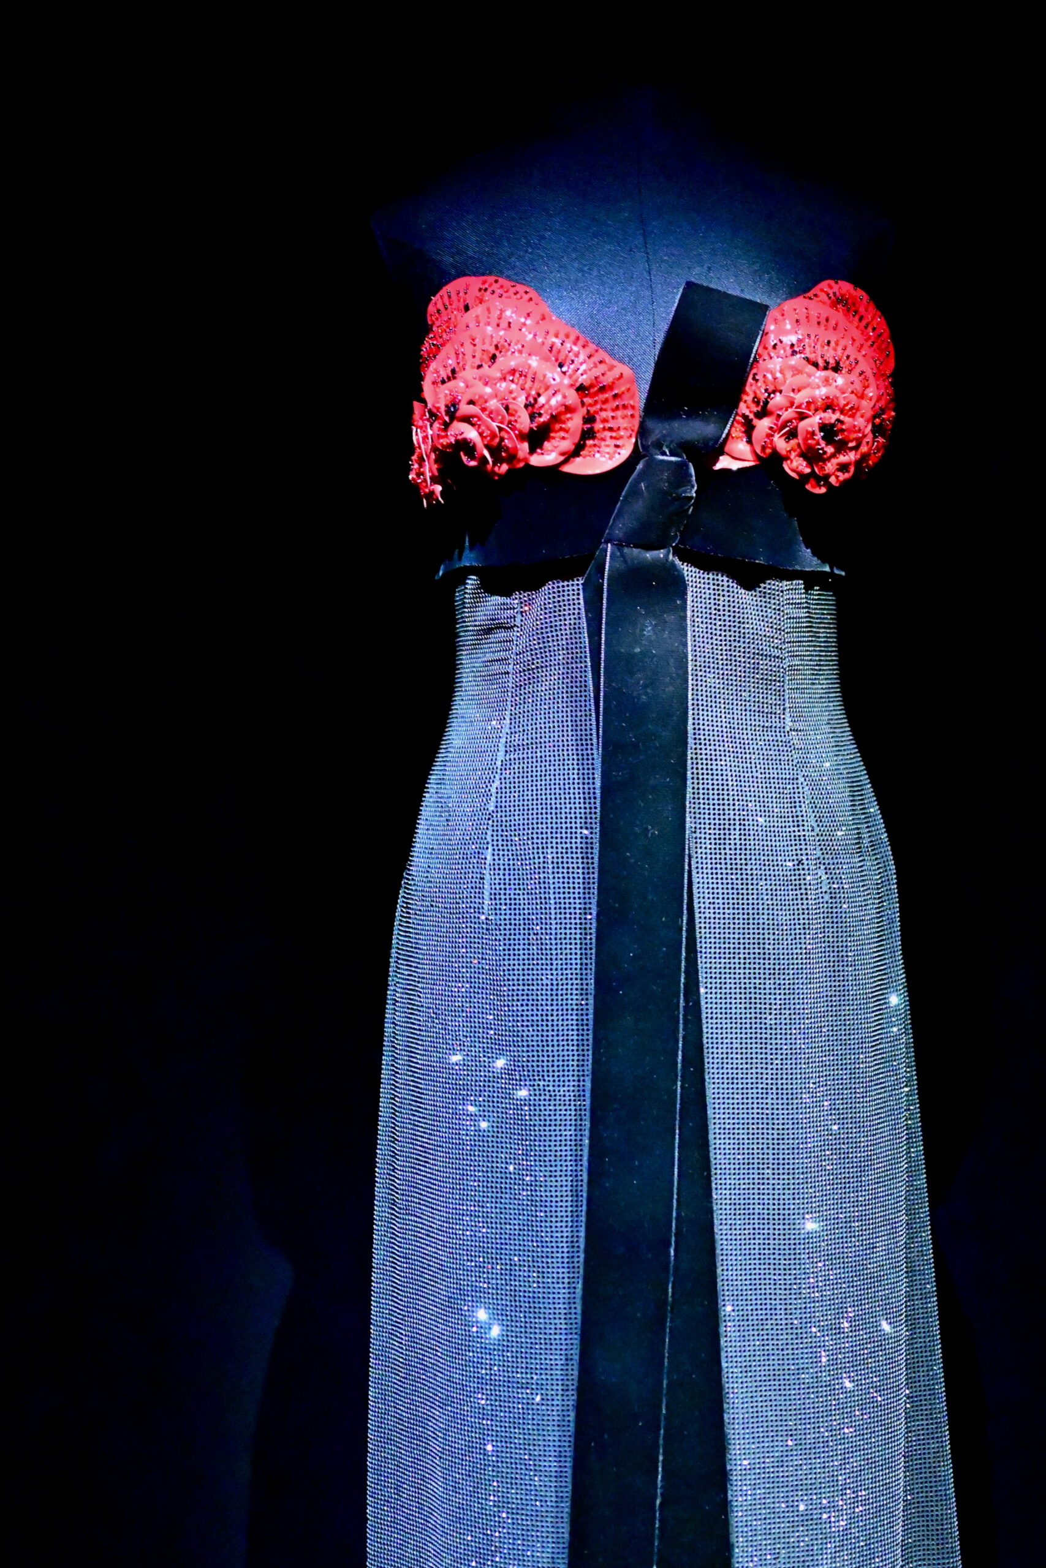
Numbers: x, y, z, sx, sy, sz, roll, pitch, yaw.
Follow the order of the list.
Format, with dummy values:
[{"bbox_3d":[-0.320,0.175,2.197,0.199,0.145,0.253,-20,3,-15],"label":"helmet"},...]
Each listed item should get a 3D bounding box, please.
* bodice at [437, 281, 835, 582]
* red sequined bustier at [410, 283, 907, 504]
[{"bbox_3d":[0.085,-0.238,1.100,0.300,0.195,0.220,-1,0,-2],"label":"bodice"},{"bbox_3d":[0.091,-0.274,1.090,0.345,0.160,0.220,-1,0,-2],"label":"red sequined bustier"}]

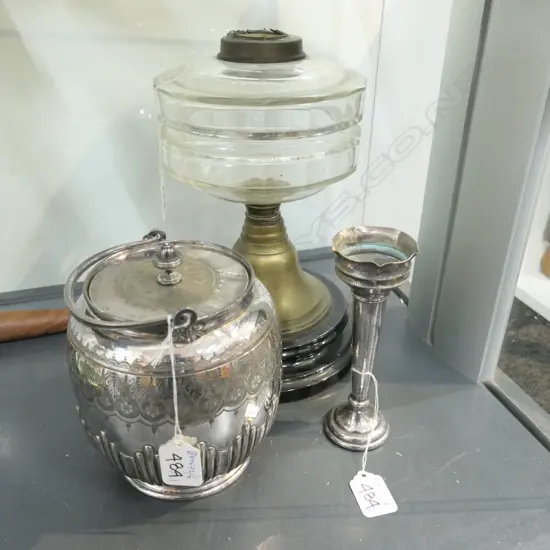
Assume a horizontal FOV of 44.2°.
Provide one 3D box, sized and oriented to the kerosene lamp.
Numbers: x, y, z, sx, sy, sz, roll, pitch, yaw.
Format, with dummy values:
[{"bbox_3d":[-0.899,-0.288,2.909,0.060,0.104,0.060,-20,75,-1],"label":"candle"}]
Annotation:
[{"bbox_3d":[-0.009,-0.057,0.577,0.171,0.282,0.171,0,32,0],"label":"kerosene lamp"}]

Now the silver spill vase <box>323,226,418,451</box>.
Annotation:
[{"bbox_3d":[0.066,0.049,0.491,0.058,0.164,0.058,1,32,0],"label":"silver spill vase"}]

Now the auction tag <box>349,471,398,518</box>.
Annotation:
[{"bbox_3d":[0.068,0.152,0.478,0.024,0.002,0.040,-8,33,-14],"label":"auction tag"}]

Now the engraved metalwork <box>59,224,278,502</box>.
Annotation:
[{"bbox_3d":[-0.069,0.057,0.487,0.148,0.183,0.148,-10,33,-15],"label":"engraved metalwork"}]

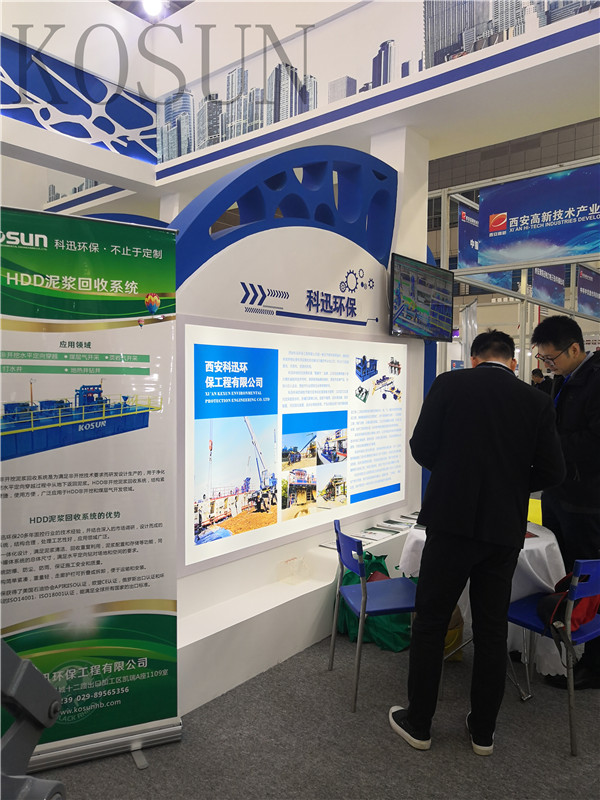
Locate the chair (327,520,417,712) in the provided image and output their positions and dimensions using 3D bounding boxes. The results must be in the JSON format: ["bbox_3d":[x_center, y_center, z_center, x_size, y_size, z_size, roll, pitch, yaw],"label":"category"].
[{"bbox_3d":[0.400,0.989,2.979,0.450,0.755,0.430,0,2,-13],"label":"chair"}]

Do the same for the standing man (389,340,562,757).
[{"bbox_3d":[0.770,0.540,2.680,0.670,1.670,0.530,0,2,11],"label":"standing man"}]

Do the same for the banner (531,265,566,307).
[{"bbox_3d":[4.450,-2.200,11.110,0.030,0.940,1.830,1,2,38],"label":"banner"}]

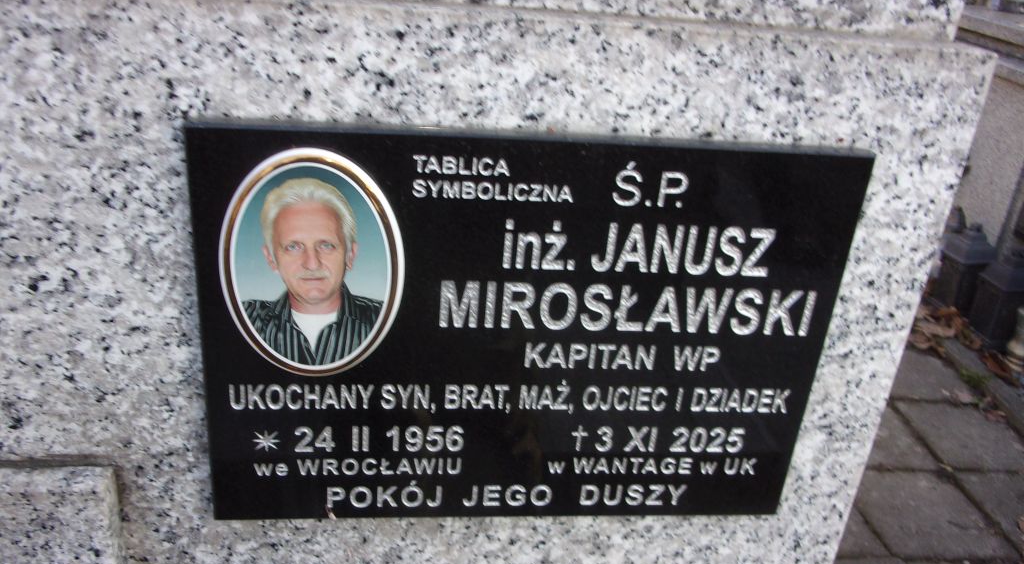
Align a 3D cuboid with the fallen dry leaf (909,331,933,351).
[{"bbox_3d":[1.450,0.209,2.941,0.080,0.035,0.085,2,25,-8],"label":"fallen dry leaf"}]

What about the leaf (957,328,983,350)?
[{"bbox_3d":[1.651,0.209,2.990,0.060,0.035,0.100,2,25,-8],"label":"leaf"}]

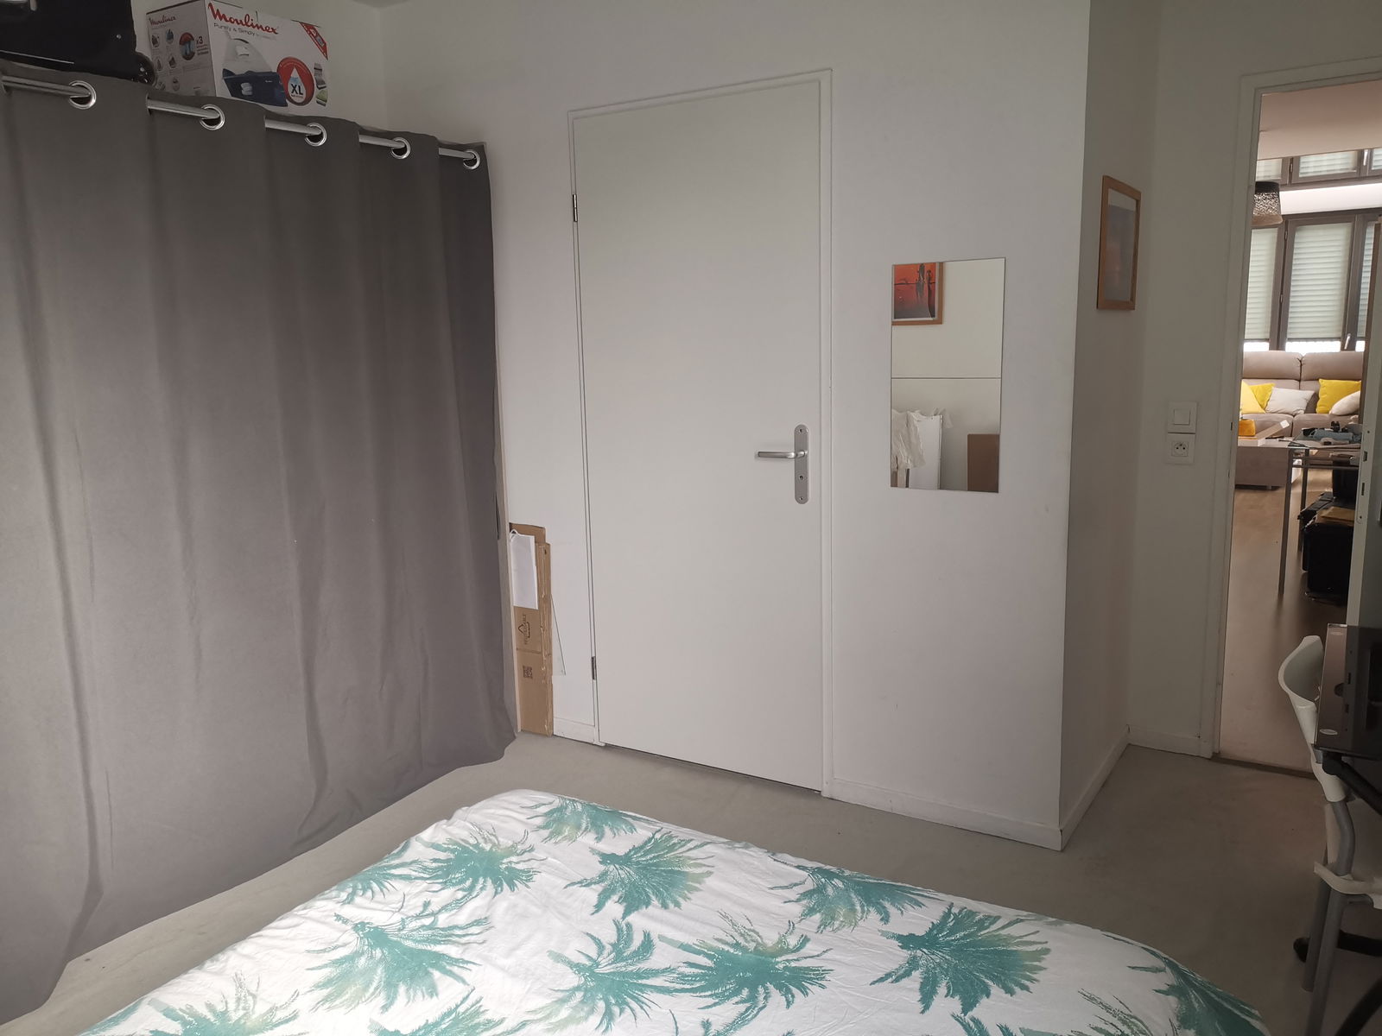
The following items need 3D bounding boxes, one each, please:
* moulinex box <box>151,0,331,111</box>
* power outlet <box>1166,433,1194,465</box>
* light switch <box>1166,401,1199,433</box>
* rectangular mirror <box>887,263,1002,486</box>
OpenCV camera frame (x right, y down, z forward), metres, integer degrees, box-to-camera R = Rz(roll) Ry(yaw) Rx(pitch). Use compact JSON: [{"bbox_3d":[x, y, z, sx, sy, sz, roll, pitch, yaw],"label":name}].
[{"bbox_3d":[-1.274,-1.266,3.069,0.268,0.270,0.381,5,11,32],"label":"moulinex box"},{"bbox_3d":[1.528,-0.215,3.360,0.080,0.096,0.012,5,11,32],"label":"power outlet"},{"bbox_3d":[1.526,-0.311,3.344,0.080,0.096,0.012,5,11,32],"label":"light switch"},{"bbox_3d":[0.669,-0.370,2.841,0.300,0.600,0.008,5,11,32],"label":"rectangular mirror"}]

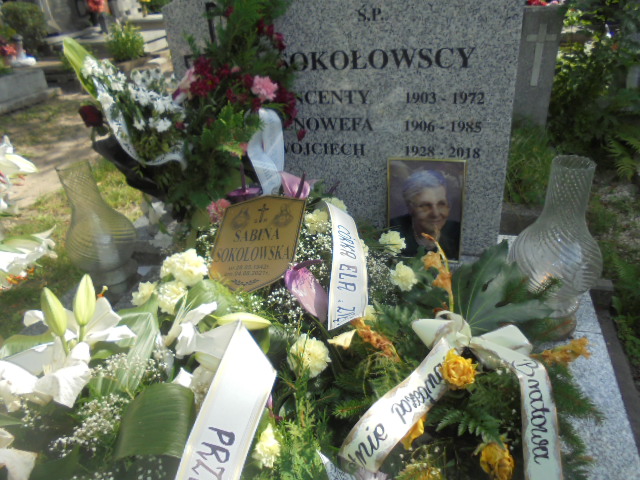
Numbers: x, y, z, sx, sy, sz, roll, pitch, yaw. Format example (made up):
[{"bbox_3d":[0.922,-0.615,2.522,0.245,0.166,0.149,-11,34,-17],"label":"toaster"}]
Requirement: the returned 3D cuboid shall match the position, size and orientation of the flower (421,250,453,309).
[{"bbox_3d":[0.217,0.073,0.890,0.052,0.105,0.050,-5,24,0],"label":"flower"}]

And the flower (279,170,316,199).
[{"bbox_3d":[-0.046,-0.118,1.020,0.078,0.065,0.050,-7,24,-4],"label":"flower"}]

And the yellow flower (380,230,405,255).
[{"bbox_3d":[0.158,0.005,1.050,0.060,0.052,0.057,-5,24,0],"label":"yellow flower"}]

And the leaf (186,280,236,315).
[{"bbox_3d":[-0.194,0.101,0.860,0.090,0.055,0.070,-5,24,0],"label":"leaf"}]

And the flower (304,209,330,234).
[{"bbox_3d":[-0.004,-0.038,1.000,0.057,0.052,0.055,-5,24,0],"label":"flower"}]

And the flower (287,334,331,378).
[{"bbox_3d":[-0.017,0.174,0.720,0.063,0.055,0.060,-5,24,0],"label":"flower"}]

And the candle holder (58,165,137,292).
[{"bbox_3d":[-0.520,-0.029,1.130,0.170,0.345,0.170,-5,24,0],"label":"candle holder"}]

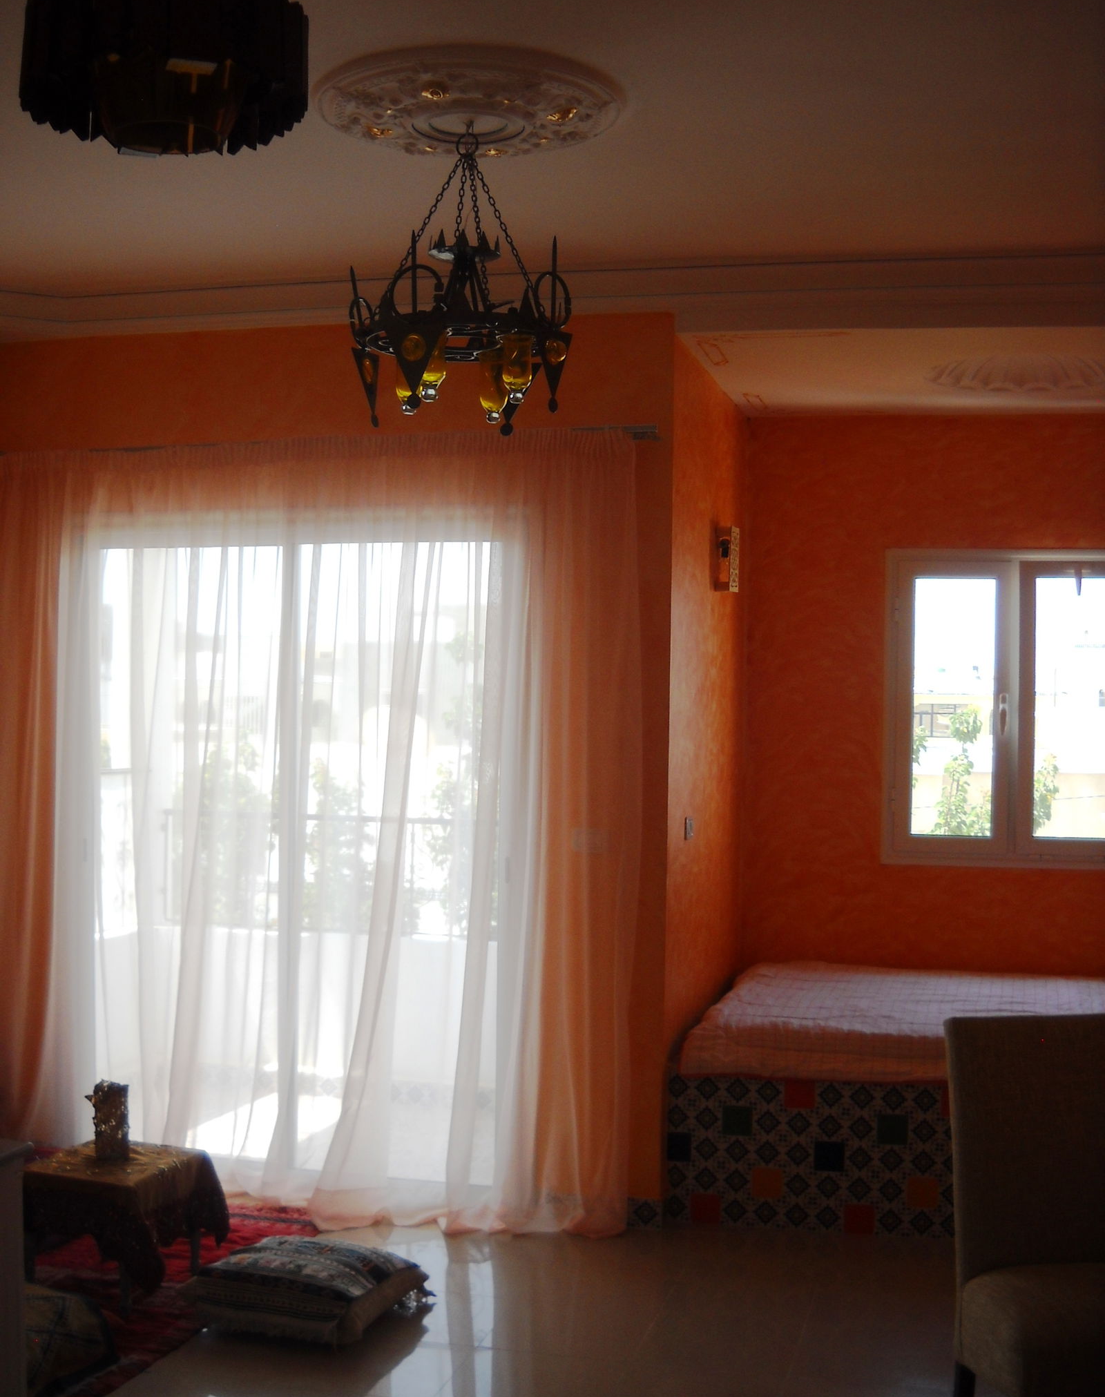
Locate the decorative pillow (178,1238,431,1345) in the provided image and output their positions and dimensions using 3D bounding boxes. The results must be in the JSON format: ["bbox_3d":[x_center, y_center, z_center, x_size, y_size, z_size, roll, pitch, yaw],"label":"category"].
[{"bbox_3d":[-0.689,1.630,4.909,0.520,0.180,0.460,1,0,20],"label":"decorative pillow"}]

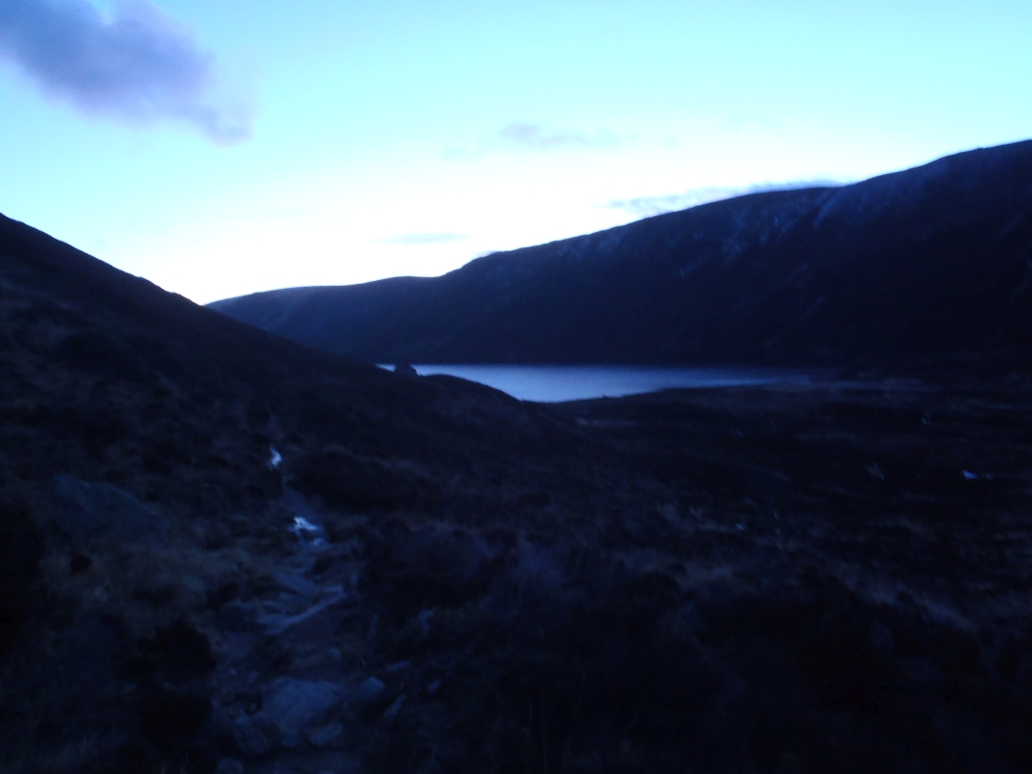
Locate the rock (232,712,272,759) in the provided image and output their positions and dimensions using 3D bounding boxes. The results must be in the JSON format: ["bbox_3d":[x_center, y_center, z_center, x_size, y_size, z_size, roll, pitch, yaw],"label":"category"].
[{"bbox_3d":[-1.155,1.526,3.650,0.165,0.110,0.190,-1,3,-20],"label":"rock"}]

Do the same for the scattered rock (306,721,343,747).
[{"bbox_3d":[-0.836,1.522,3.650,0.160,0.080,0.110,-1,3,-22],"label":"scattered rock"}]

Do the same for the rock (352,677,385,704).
[{"bbox_3d":[-0.721,1.487,4.100,0.150,0.090,0.130,0,2,-10],"label":"rock"}]

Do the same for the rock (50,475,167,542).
[{"bbox_3d":[-3.224,0.955,6.600,0.900,0.450,0.620,-1,3,-25],"label":"rock"}]

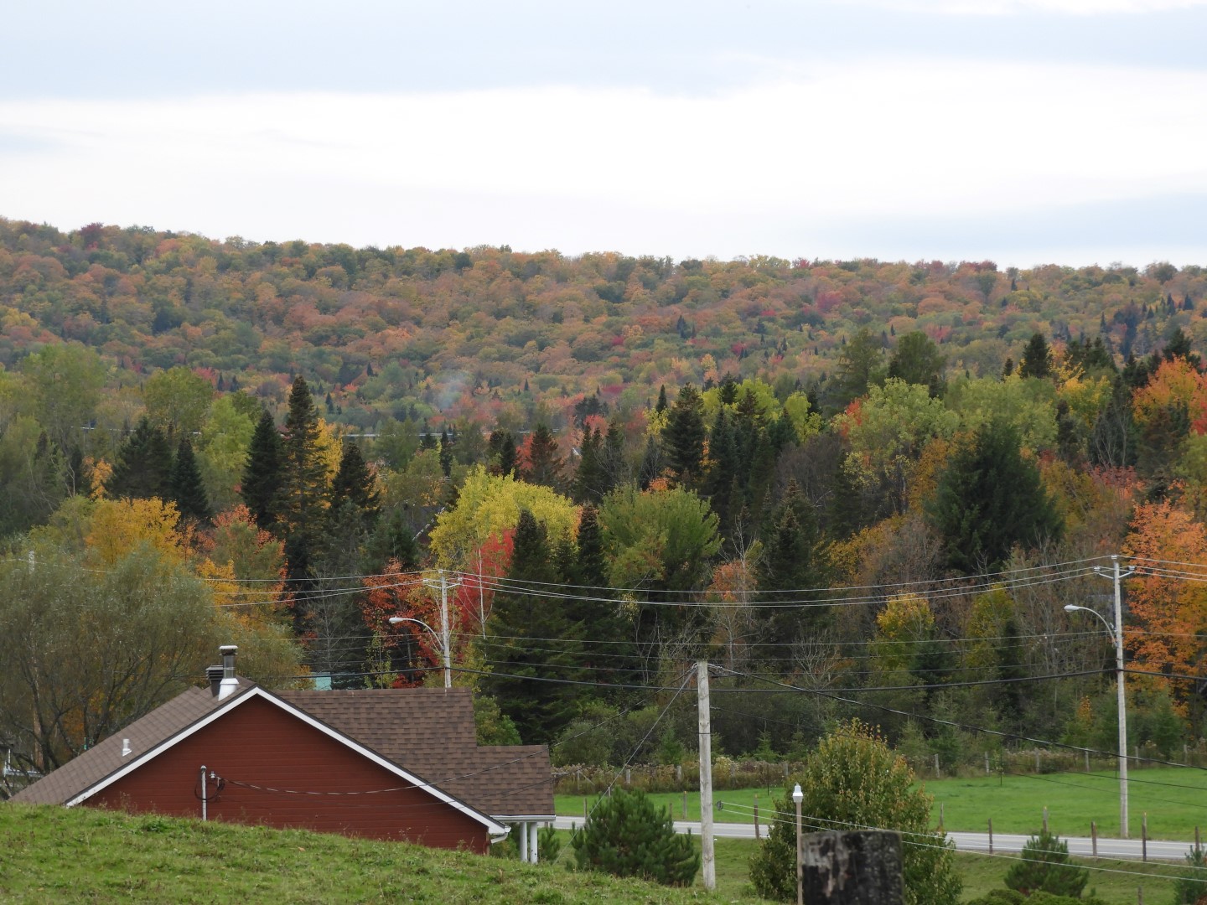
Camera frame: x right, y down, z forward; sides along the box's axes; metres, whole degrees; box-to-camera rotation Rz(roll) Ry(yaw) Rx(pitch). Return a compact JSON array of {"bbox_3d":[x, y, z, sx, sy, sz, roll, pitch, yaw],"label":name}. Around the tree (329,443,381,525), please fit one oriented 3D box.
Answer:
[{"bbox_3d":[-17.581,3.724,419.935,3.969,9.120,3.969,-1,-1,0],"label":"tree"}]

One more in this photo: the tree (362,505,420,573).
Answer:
[{"bbox_3d":[-13.244,7.576,370.000,3.700,8.500,3.700,-1,-1,0],"label":"tree"}]

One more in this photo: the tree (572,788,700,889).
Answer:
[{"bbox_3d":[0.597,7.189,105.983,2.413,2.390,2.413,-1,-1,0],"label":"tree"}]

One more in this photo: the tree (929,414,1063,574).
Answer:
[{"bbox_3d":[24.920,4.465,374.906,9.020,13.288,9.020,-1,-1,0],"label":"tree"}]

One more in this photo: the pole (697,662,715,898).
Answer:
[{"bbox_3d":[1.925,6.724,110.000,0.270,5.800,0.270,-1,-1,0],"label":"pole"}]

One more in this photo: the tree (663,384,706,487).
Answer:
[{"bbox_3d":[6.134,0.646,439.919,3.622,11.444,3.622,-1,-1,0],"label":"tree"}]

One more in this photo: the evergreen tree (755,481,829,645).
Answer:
[{"bbox_3d":[10.818,7.346,340.000,4.400,11.500,4.400,-1,-1,0],"label":"evergreen tree"}]

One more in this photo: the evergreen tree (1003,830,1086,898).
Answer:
[{"bbox_3d":[10.974,10.275,146.987,2.120,1.818,2.120,-1,-1,0],"label":"evergreen tree"}]

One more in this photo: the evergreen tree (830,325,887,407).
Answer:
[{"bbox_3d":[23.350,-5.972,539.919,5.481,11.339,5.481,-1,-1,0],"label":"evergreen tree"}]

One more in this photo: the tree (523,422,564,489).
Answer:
[{"bbox_3d":[-5.051,2.994,500.000,4.300,11.000,4.300,-1,-1,0],"label":"tree"}]

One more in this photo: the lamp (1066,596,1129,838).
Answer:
[{"bbox_3d":[17.846,9.583,214.000,2.600,8.800,0.450,0,-1,-42],"label":"lamp"}]

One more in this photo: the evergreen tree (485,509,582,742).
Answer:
[{"bbox_3d":[-3.508,8.840,300.000,4.900,12.000,4.900,-1,-1,0],"label":"evergreen tree"}]

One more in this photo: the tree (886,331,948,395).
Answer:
[{"bbox_3d":[28.563,-4.375,540.000,5.700,13.500,5.700,-1,-1,0],"label":"tree"}]

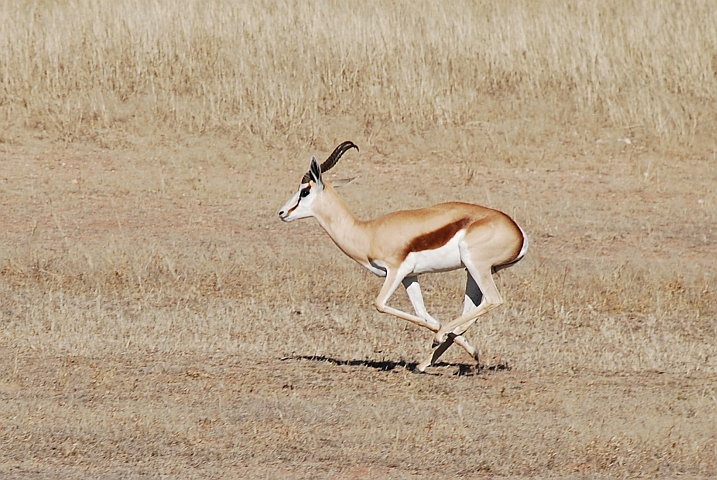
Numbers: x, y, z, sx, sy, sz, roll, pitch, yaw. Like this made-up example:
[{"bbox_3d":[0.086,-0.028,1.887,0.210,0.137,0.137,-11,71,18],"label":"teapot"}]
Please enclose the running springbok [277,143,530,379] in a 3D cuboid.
[{"bbox_3d":[0.212,0.078,19.000,1.180,1.080,0.310,0,7,3],"label":"running springbok"}]

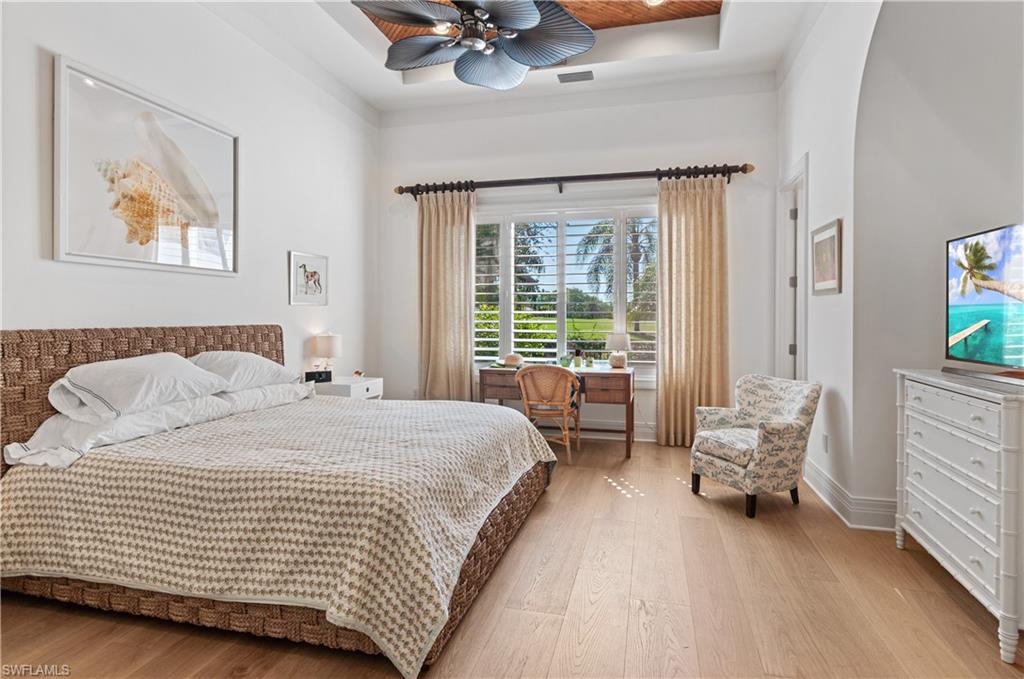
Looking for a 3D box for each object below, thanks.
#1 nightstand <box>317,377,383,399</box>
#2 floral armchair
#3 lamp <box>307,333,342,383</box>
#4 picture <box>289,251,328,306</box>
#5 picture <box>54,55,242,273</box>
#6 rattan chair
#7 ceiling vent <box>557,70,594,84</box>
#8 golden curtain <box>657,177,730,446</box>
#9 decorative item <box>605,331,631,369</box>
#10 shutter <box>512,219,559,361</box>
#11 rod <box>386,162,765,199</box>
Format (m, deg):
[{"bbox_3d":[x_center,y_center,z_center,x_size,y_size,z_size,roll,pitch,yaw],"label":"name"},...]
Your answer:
[{"bbox_3d":[-1.572,0.722,4.849,0.470,0.660,0.580,1,2,14],"label":"nightstand"},{"bbox_3d":[1.690,0.701,3.596,0.700,0.830,0.650,-1,2,-28],"label":"floral armchair"},{"bbox_3d":[-1.703,0.170,4.690,0.260,0.450,0.260,1,2,14],"label":"lamp"},{"bbox_3d":[-1.851,-0.543,4.671,0.030,0.465,0.540,1,2,14],"label":"picture"},{"bbox_3d":[-2.197,-0.967,3.213,0.045,1.036,1.220,1,2,14],"label":"picture"},{"bbox_3d":[0.355,0.631,4.660,0.540,0.860,0.570,1,2,16],"label":"rattan chair"},{"bbox_3d":[0.637,-2.600,5.074,0.346,0.025,0.193,1,2,14],"label":"ceiling vent"},{"bbox_3d":[1.795,-0.269,5.085,0.678,2.650,0.140,1,2,14],"label":"golden curtain"},{"bbox_3d":[1.064,0.101,5.121,0.240,0.361,0.240,1,2,14],"label":"decorative item"},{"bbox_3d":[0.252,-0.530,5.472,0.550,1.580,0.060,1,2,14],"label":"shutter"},{"bbox_3d":[0.490,-1.638,5.307,3.740,0.120,0.120,1,2,14],"label":"rod"}]

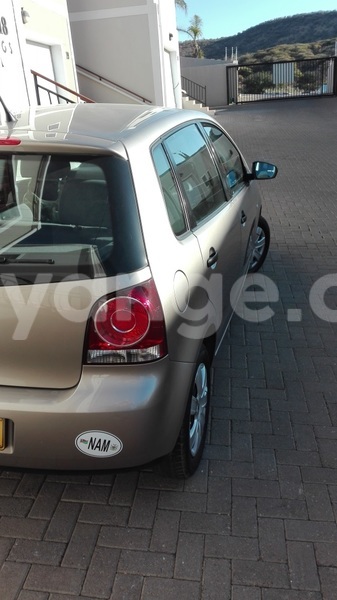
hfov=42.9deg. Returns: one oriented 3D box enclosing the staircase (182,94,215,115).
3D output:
[{"bbox_3d":[1.356,-9.494,20.800,1.800,1.000,1.300,1,25,8],"label":"staircase"}]

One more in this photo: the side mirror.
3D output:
[{"bbox_3d":[0.697,-0.935,3.100,0.200,0.135,0.110,5,25,15],"label":"side mirror"}]

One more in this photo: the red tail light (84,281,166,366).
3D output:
[{"bbox_3d":[-0.129,0.065,1.290,0.240,0.255,0.140,1,25,8],"label":"red tail light"}]

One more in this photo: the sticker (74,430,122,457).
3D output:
[{"bbox_3d":[-0.210,0.434,1.290,0.145,0.100,0.008,-3,24,-1],"label":"sticker"}]

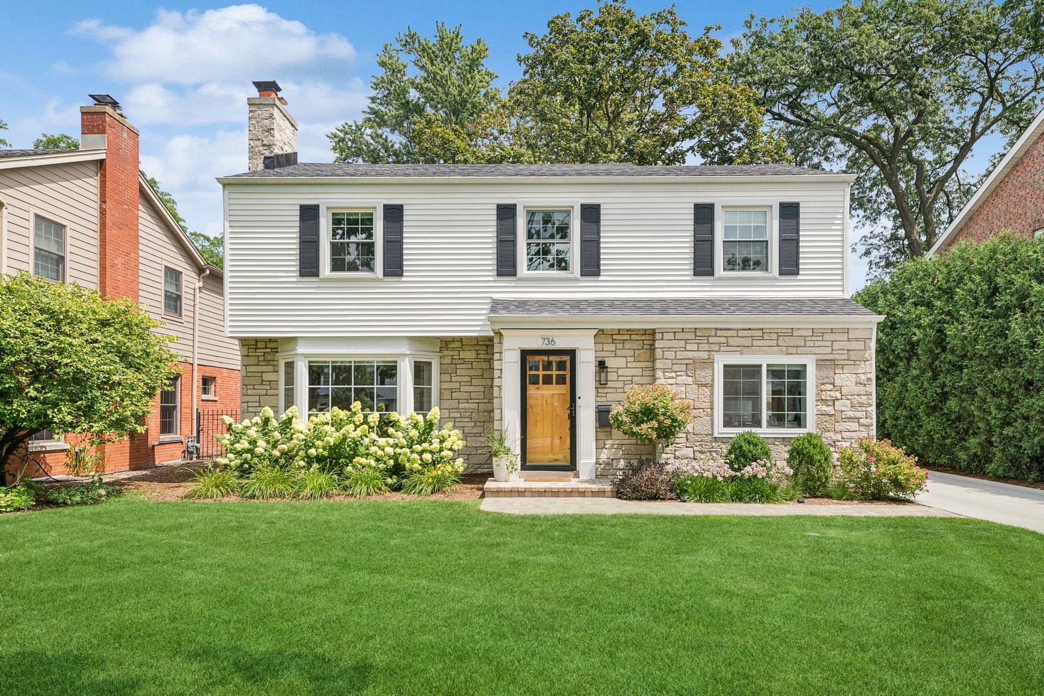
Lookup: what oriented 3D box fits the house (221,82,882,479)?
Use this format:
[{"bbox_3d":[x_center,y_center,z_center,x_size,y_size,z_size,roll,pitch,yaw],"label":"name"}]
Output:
[{"bbox_3d":[0.320,-1.400,16.200,11.700,8.000,9.200,0,-2,0],"label":"house"}]

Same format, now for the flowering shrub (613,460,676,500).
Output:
[{"bbox_3d":[1.960,2.060,11.100,1.000,0.600,0.900,0,-2,0],"label":"flowering shrub"}]

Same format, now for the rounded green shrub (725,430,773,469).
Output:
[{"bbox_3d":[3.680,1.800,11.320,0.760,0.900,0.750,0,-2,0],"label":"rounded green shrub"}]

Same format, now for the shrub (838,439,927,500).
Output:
[{"bbox_3d":[5.660,1.880,10.950,1.420,0.940,1.150,0,-2,0],"label":"shrub"}]

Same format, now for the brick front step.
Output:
[{"bbox_3d":[0.445,2.300,11.400,2.070,0.170,1.150,0,-2,0],"label":"brick front step"}]

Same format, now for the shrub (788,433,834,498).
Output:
[{"bbox_3d":[4.620,1.870,11.200,0.740,1.020,0.720,0,-2,0],"label":"shrub"}]

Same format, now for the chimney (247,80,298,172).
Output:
[{"bbox_3d":[-5.360,-4.570,15.000,0.580,2.000,1.400,0,-2,0],"label":"chimney"}]

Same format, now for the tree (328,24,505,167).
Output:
[{"bbox_3d":[-4.300,-5.200,29.000,8.500,16.600,8.500,0,-2,0],"label":"tree"}]

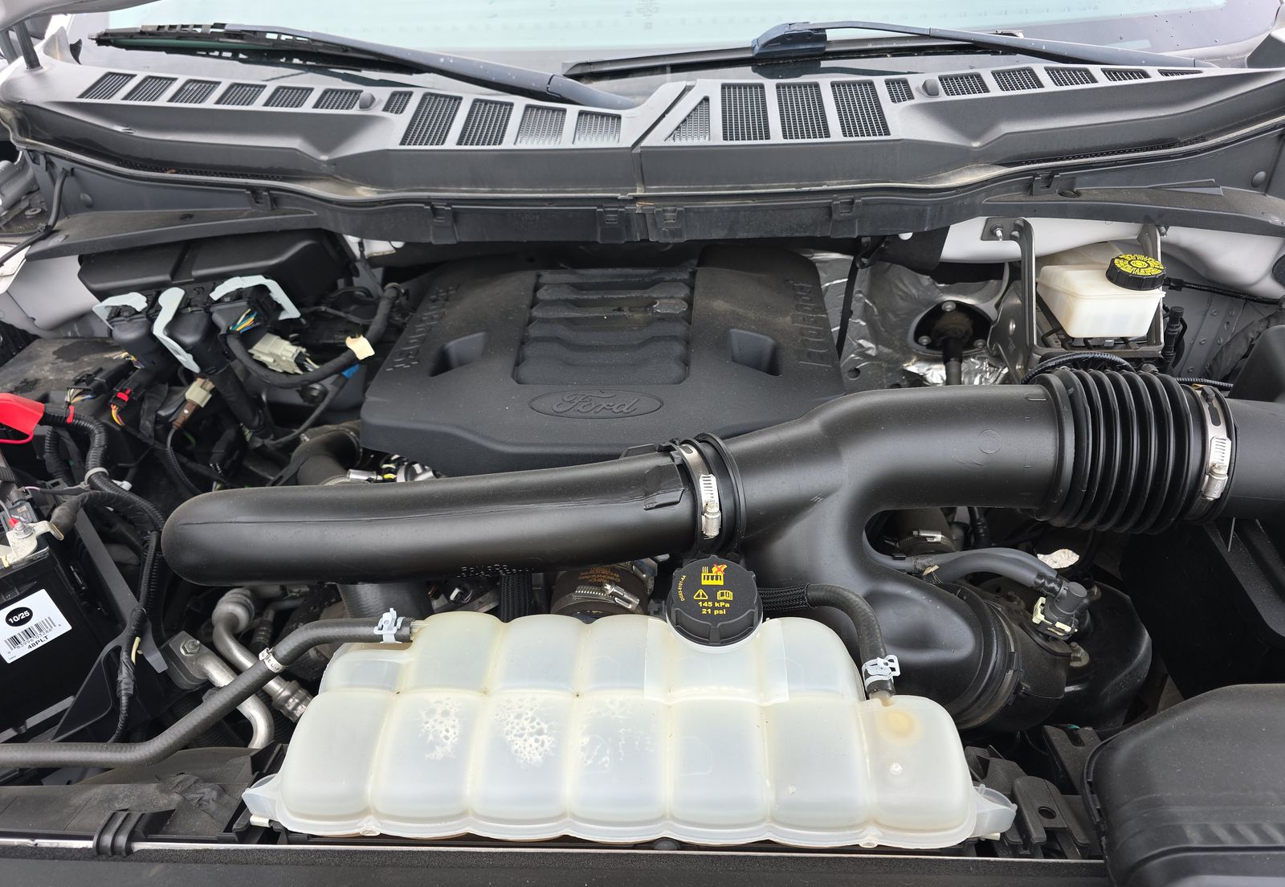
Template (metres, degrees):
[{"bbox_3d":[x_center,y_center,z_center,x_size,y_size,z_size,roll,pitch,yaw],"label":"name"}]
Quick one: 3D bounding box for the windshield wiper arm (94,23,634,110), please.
[{"bbox_3d":[-0.384,-0.473,1.065,0.800,0.060,0.080,12,40,17],"label":"windshield wiper arm"}]

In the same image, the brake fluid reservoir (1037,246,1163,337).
[{"bbox_3d":[0.483,-0.159,0.897,0.125,0.085,0.100,1,38,2],"label":"brake fluid reservoir"}]

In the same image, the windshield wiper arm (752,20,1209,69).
[{"bbox_3d":[0.416,-0.470,1.020,0.594,0.055,0.060,-3,38,-10],"label":"windshield wiper arm"}]

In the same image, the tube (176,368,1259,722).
[{"bbox_3d":[0.065,0.096,0.665,0.930,0.235,0.215,1,38,2],"label":"tube"}]

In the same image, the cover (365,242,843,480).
[{"bbox_3d":[-0.037,-0.101,0.904,0.435,0.115,0.345,1,38,2],"label":"cover"}]

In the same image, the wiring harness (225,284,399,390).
[{"bbox_3d":[-0.337,-0.116,0.880,0.165,0.095,0.155,1,38,2],"label":"wiring harness"}]

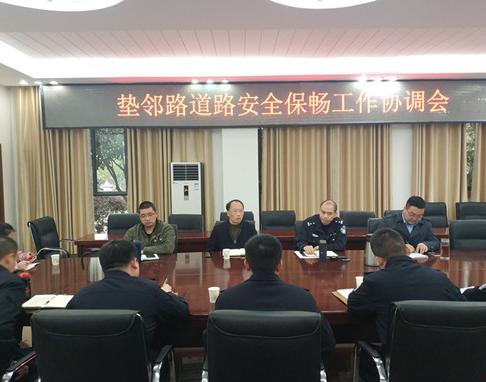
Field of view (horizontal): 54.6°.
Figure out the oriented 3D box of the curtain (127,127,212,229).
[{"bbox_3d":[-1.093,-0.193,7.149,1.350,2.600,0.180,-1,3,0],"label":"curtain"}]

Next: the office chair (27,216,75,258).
[{"bbox_3d":[-2.120,0.817,5.200,0.600,1.020,0.570,0,3,12],"label":"office chair"}]

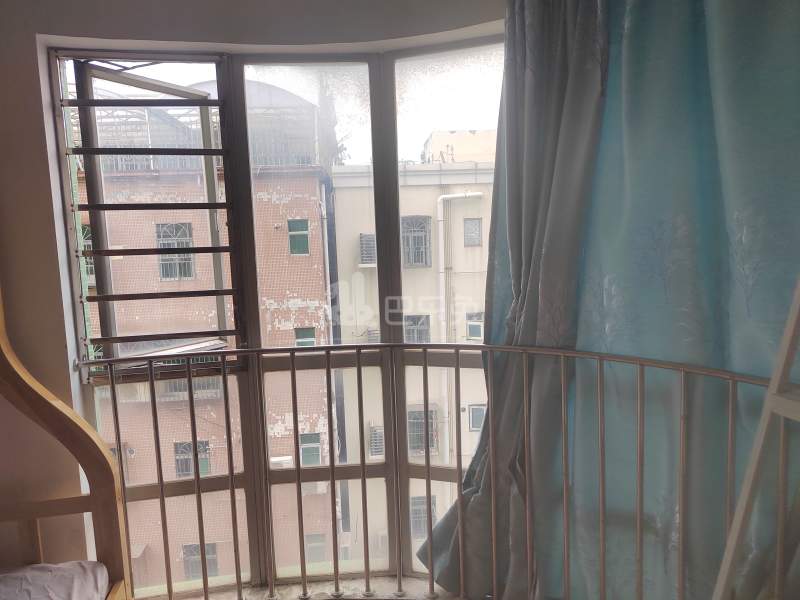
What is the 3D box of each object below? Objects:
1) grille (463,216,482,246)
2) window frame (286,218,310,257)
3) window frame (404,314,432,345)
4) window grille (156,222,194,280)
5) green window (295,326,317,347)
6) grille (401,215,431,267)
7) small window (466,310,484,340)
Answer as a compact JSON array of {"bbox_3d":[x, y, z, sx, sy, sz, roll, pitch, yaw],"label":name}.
[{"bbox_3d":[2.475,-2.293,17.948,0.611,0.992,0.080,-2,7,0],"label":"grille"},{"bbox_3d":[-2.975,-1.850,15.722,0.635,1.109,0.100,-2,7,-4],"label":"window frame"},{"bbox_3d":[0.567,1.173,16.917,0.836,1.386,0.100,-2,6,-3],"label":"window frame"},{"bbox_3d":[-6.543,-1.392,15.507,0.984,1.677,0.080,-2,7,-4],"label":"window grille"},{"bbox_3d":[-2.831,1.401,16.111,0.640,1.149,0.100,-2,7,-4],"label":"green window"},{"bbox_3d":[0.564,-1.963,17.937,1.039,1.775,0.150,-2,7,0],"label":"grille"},{"bbox_3d":[2.421,0.852,16.990,0.569,0.897,0.100,-2,6,-3],"label":"small window"}]

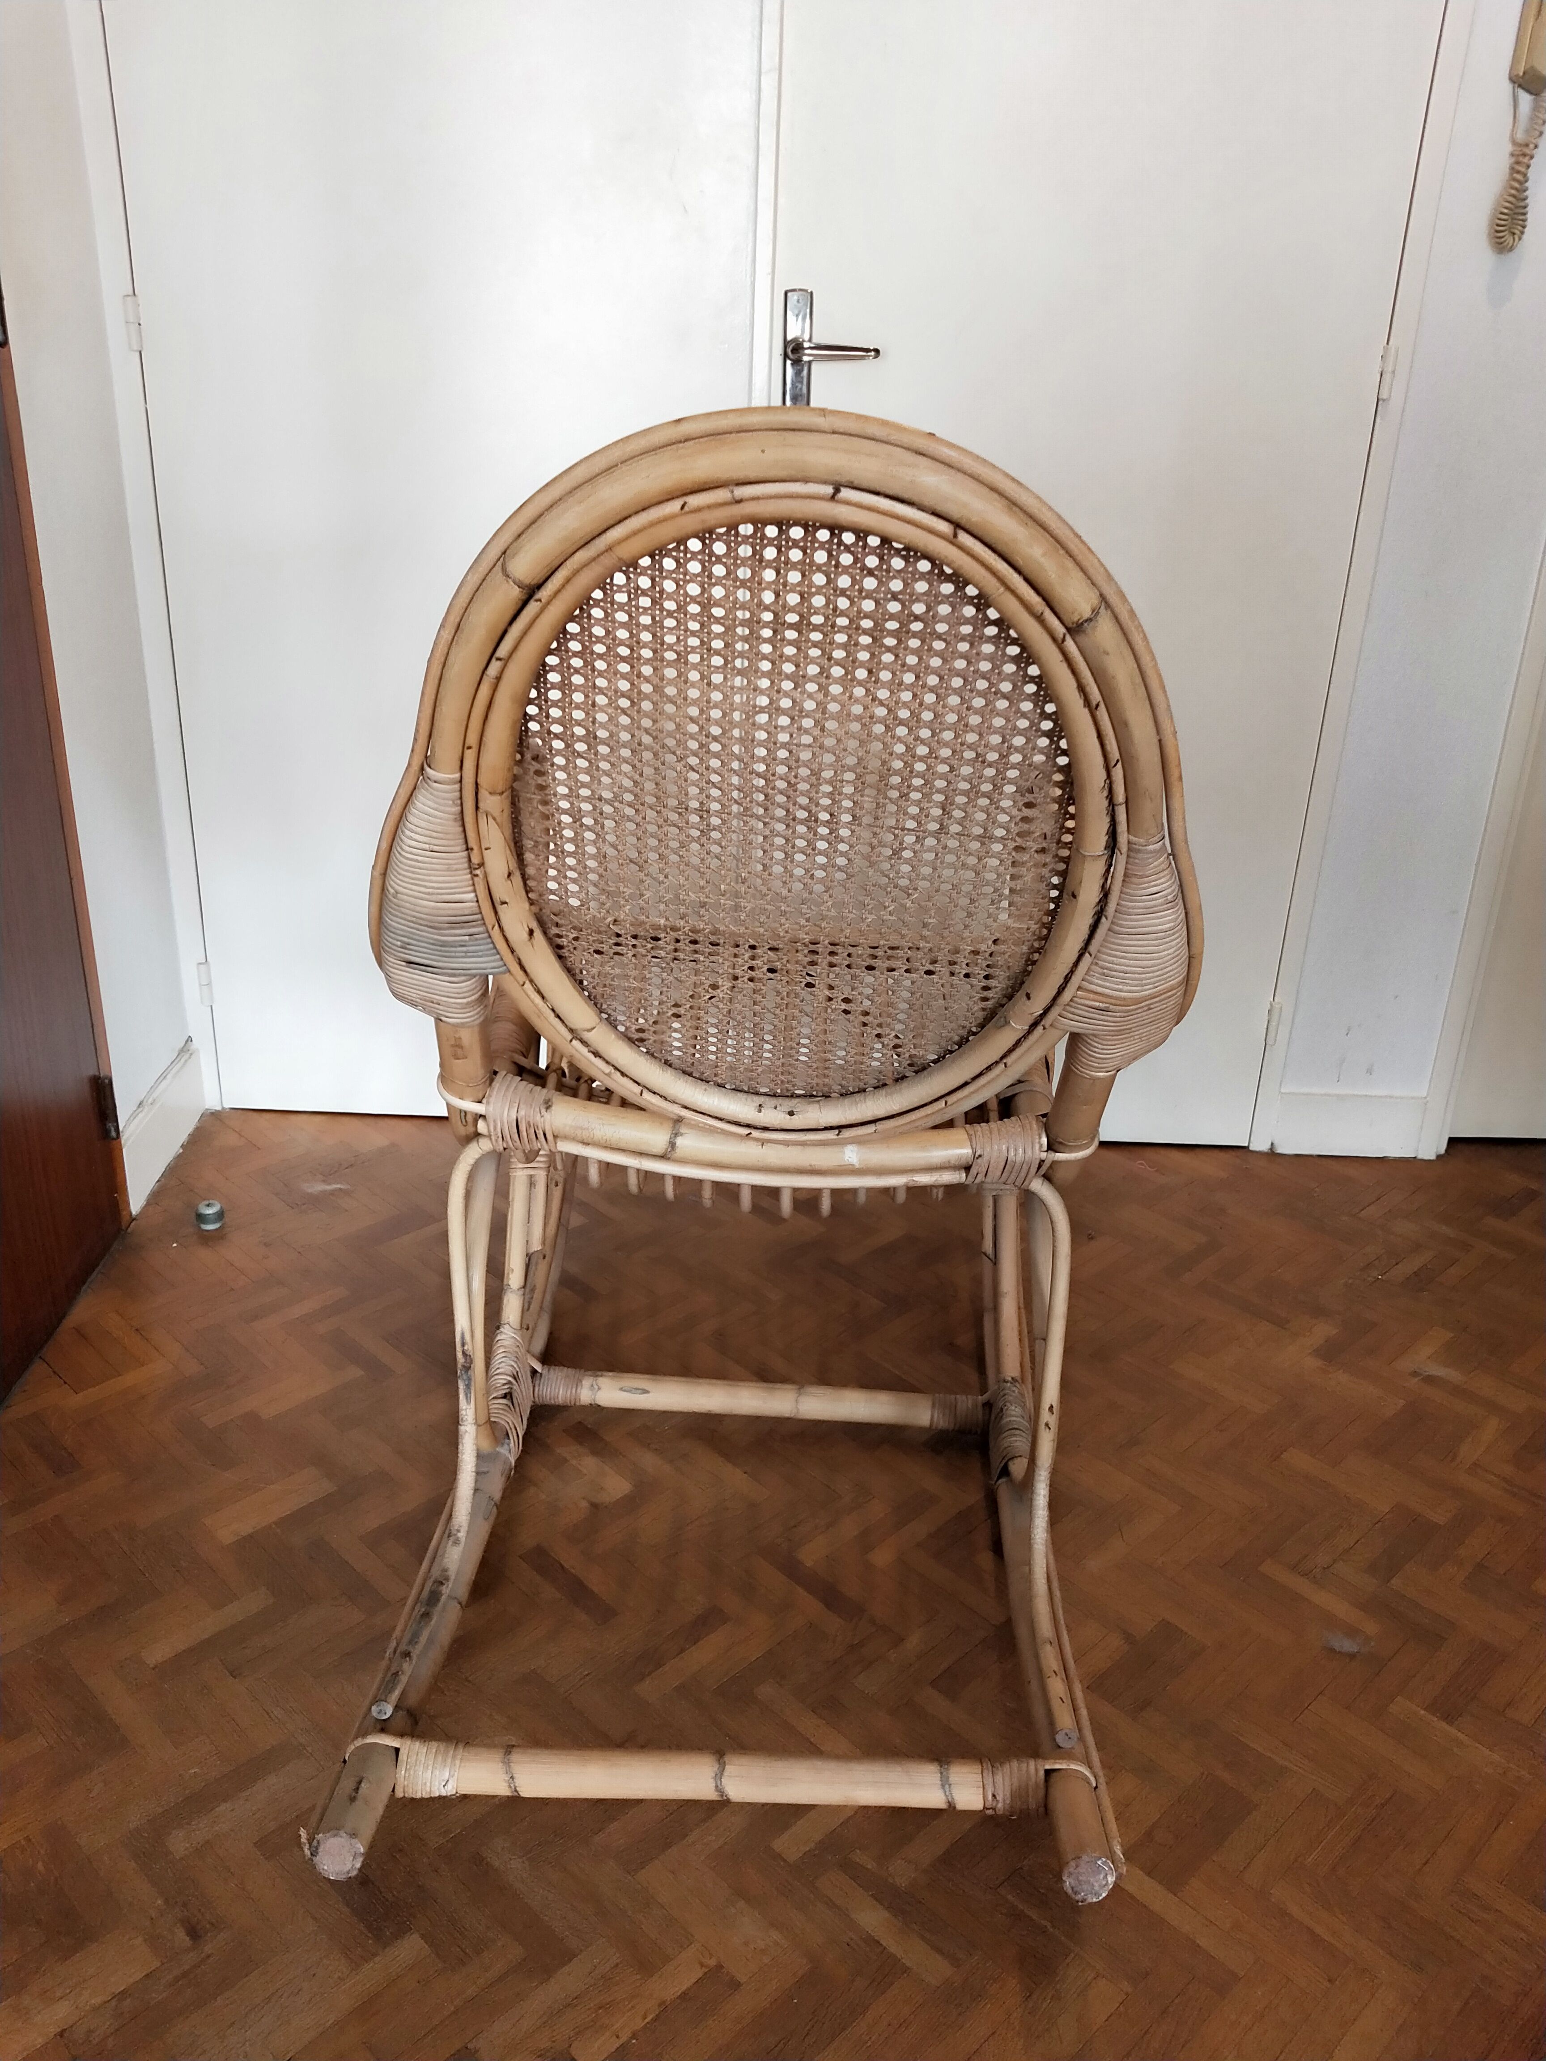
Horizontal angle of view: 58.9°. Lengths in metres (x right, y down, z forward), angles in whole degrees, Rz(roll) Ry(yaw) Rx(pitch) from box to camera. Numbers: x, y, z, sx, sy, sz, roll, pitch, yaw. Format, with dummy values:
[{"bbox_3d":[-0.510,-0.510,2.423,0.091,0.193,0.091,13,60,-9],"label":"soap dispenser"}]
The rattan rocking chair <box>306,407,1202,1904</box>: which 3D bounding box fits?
[{"bbox_3d":[0.000,0.003,1.137,0.590,0.905,0.910,3,20,3],"label":"rattan rocking chair"}]

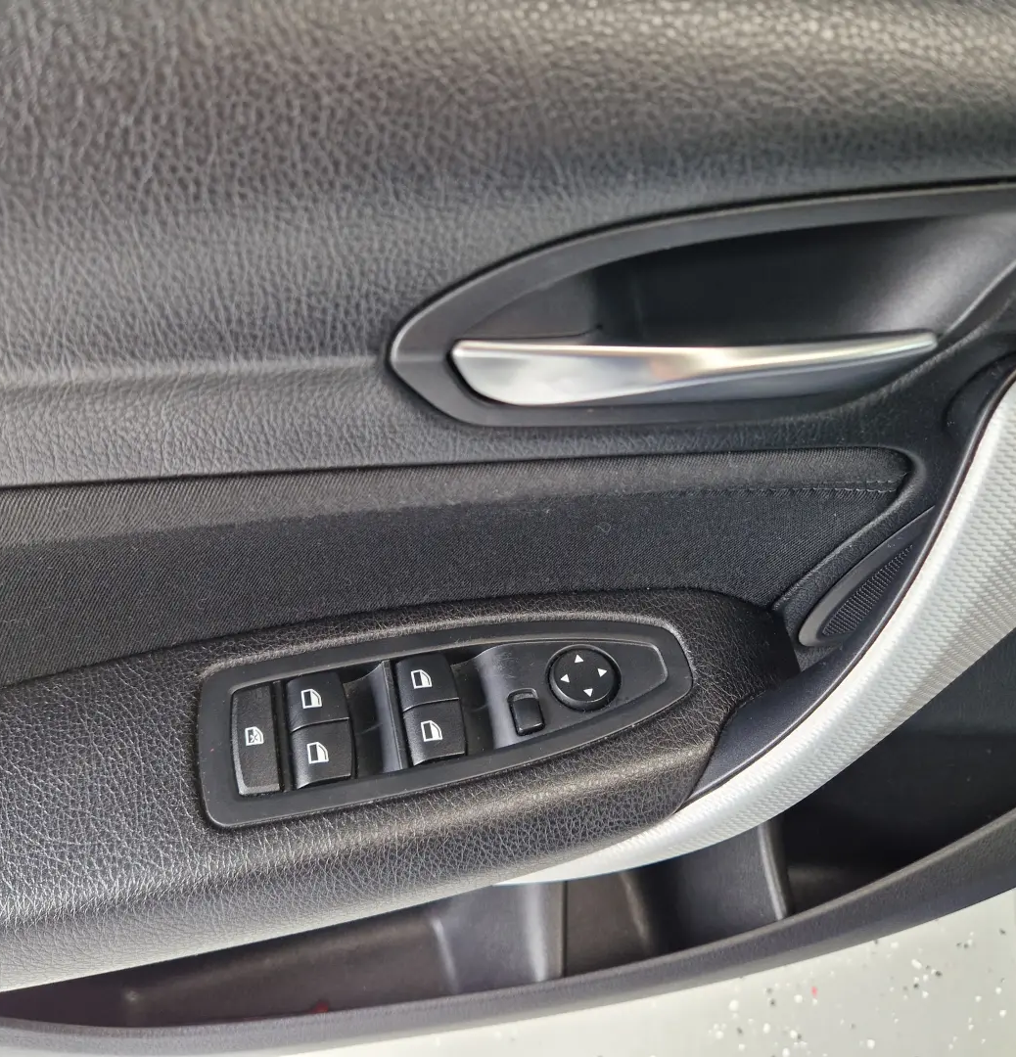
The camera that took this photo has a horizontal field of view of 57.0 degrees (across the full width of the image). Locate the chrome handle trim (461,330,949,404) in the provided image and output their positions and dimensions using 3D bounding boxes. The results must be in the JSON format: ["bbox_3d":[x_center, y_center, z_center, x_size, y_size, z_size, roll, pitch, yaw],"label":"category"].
[{"bbox_3d":[0.059,-0.051,0.298,0.153,0.023,0.021,-3,42,-1],"label":"chrome handle trim"}]

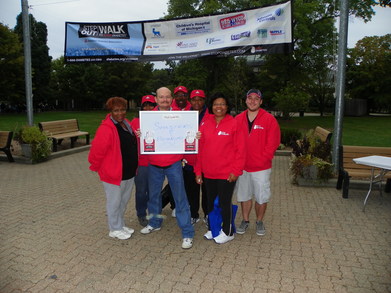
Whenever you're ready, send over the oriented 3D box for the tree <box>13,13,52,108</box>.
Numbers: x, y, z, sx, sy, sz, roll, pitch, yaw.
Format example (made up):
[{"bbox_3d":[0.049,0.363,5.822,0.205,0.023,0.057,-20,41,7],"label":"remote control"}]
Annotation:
[{"bbox_3d":[-25.700,-13.564,46.578,6.200,16.200,6.200,0,8,0],"label":"tree"}]

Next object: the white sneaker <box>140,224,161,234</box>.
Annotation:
[{"bbox_3d":[-0.548,1.023,3.617,0.275,0.110,0.105,-6,10,-38],"label":"white sneaker"}]

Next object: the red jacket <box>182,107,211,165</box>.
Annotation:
[{"bbox_3d":[0.013,-0.120,3.699,0.500,0.720,0.320,0,8,3],"label":"red jacket"}]

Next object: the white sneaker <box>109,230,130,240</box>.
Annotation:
[{"bbox_3d":[-0.888,1.045,3.453,0.260,0.105,0.100,4,9,28],"label":"white sneaker"}]

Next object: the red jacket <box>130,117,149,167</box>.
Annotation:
[{"bbox_3d":[-0.558,-0.111,3.746,0.510,0.700,0.300,0,7,-6],"label":"red jacket"}]

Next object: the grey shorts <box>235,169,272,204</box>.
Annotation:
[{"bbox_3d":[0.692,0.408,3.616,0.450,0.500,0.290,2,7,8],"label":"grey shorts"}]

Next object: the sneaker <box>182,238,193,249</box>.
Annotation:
[{"bbox_3d":[-0.095,1.042,3.333,0.105,0.110,0.290,1,7,2],"label":"sneaker"}]

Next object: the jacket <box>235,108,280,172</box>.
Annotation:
[{"bbox_3d":[0.692,-0.072,3.546,0.600,0.740,0.320,2,7,8],"label":"jacket"}]

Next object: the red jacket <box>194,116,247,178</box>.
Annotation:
[{"bbox_3d":[0.285,-0.007,3.364,0.560,0.710,0.310,3,7,12],"label":"red jacket"}]

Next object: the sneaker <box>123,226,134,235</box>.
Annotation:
[{"bbox_3d":[-0.884,0.995,3.632,0.260,0.100,0.100,5,8,31],"label":"sneaker"}]

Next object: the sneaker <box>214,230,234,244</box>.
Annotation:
[{"bbox_3d":[0.335,1.054,3.390,0.100,0.110,0.260,8,11,43],"label":"sneaker"}]

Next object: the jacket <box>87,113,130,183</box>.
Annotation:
[{"bbox_3d":[-0.963,0.034,3.367,0.480,0.780,0.360,-7,10,-40],"label":"jacket"}]

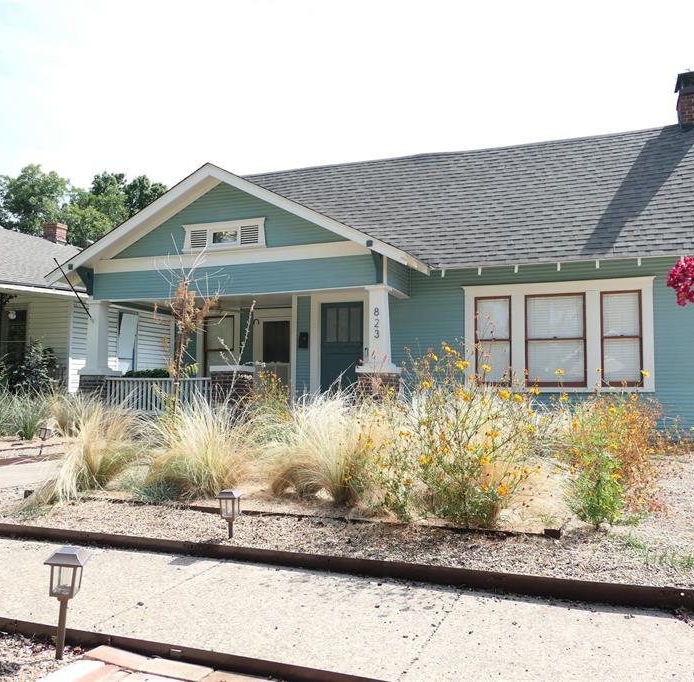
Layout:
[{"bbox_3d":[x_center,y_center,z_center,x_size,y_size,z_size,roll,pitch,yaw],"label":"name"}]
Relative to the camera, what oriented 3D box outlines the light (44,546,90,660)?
[{"bbox_3d":[-1.056,0.986,2.550,0.137,0.410,0.137,4,0,-5],"label":"light"}]

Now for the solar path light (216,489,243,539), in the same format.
[{"bbox_3d":[-0.718,1.068,4.202,0.142,0.302,0.142,-2,-3,3],"label":"solar path light"}]

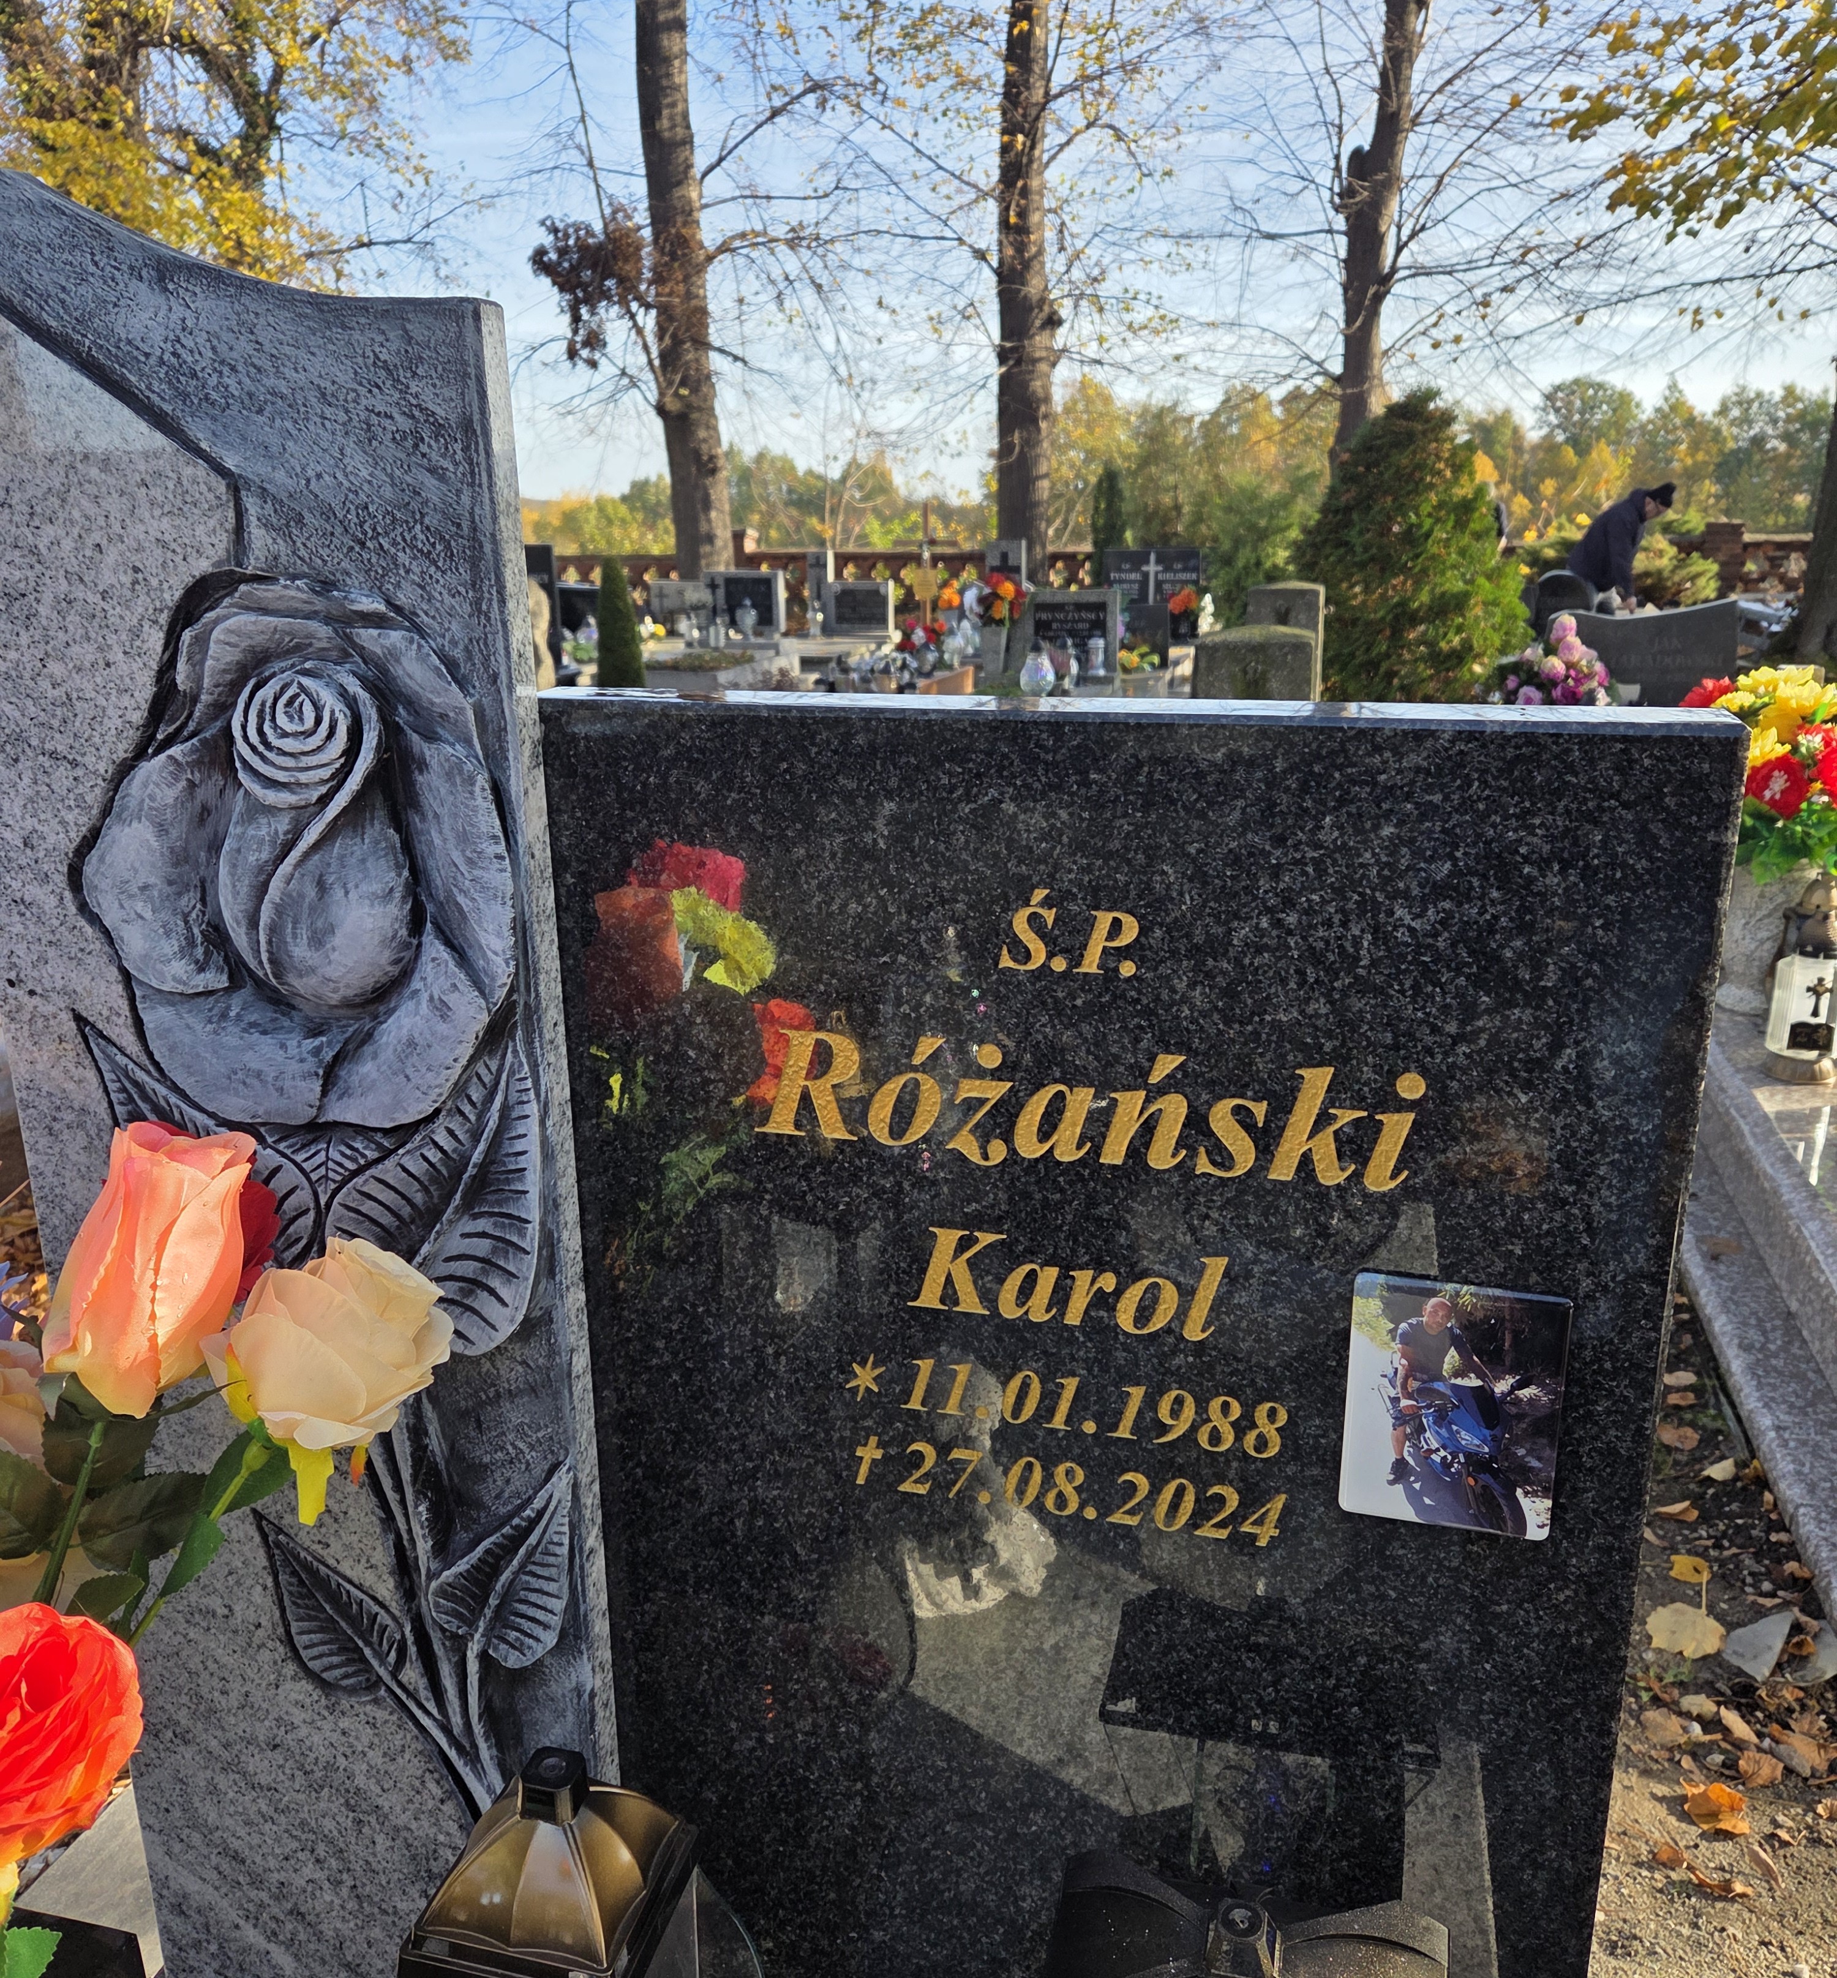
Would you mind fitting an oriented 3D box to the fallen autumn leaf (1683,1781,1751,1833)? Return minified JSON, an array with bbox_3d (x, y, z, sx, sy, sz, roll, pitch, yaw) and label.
[{"bbox_3d":[0.731,0.748,1.489,0.058,0.026,0.050,5,18,20],"label":"fallen autumn leaf"}]

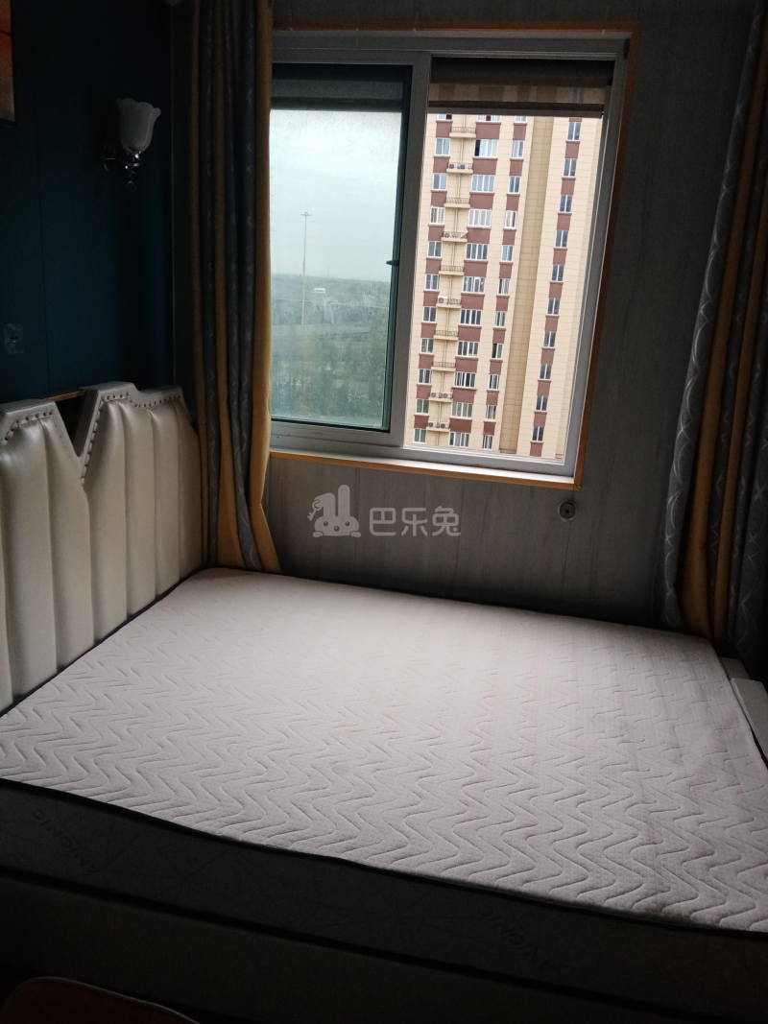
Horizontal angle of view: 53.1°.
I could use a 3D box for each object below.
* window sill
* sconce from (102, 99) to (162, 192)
[{"bbox_3d":[0.057,-0.195,3.057,1.387,0.030,0.140,7,16,11],"label":"window sill"},{"bbox_3d":[-0.793,-1.155,2.446,0.178,0.257,0.137,6,14,11],"label":"sconce"}]

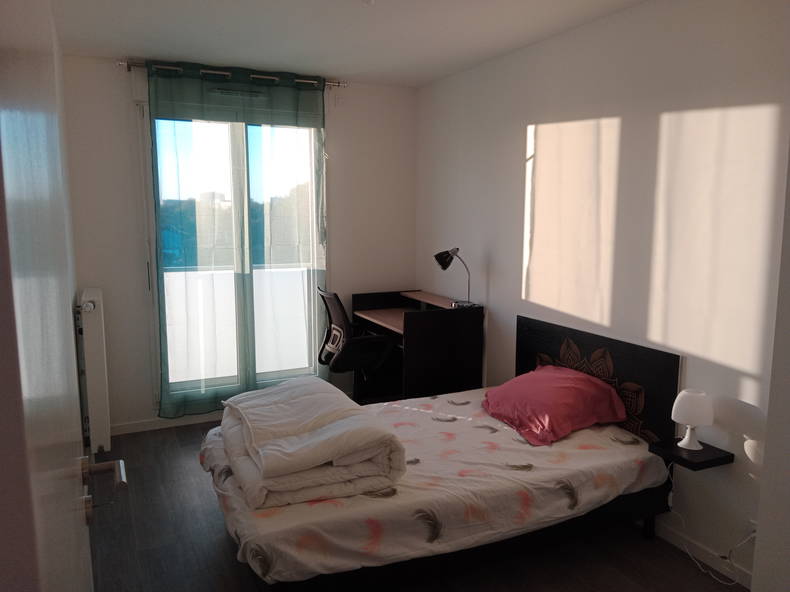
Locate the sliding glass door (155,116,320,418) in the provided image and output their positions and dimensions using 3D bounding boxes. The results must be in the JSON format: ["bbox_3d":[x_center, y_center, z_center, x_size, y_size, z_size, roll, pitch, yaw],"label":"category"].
[{"bbox_3d":[-1.082,-0.234,4.359,1.232,2.077,0.078,-4,9,-26],"label":"sliding glass door"}]

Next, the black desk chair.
[{"bbox_3d":[-0.250,0.458,4.077,0.600,1.031,0.600,-3,9,-20],"label":"black desk chair"}]

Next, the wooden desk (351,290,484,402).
[{"bbox_3d":[0.137,0.479,4.377,0.603,0.902,0.899,-4,9,-26],"label":"wooden desk"}]

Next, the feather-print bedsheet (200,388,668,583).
[{"bbox_3d":[0.143,0.767,2.820,1.938,0.201,1.201,-4,9,-26],"label":"feather-print bedsheet"}]

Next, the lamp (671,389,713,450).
[{"bbox_3d":[1.273,0.522,2.533,0.161,0.253,0.161,-4,9,-26],"label":"lamp"}]

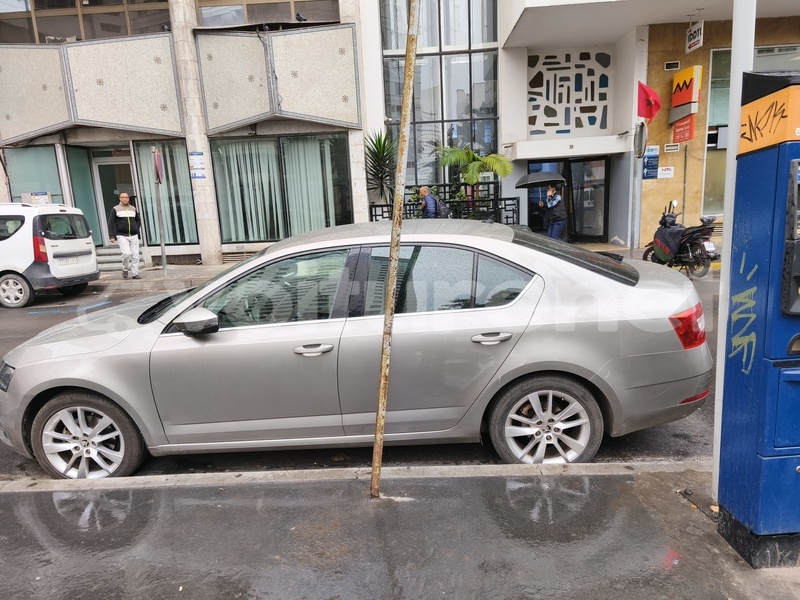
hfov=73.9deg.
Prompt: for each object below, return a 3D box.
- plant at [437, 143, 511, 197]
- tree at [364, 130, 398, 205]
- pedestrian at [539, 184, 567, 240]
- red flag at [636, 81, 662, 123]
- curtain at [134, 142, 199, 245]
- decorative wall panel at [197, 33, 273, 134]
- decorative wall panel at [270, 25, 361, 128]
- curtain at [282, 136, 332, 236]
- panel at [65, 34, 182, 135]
[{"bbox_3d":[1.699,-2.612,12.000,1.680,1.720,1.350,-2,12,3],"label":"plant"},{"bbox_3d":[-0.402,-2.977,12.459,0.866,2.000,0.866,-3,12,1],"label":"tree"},{"bbox_3d":[3.255,-1.633,11.301,0.500,1.640,0.550,-6,12,-15],"label":"pedestrian"},{"bbox_3d":[4.670,-3.708,9.928,0.480,0.780,0.220,-4,12,-5],"label":"red flag"},{"bbox_3d":[-5.454,-2.493,12.454,1.185,2.374,0.150,-3,12,1],"label":"curtain"},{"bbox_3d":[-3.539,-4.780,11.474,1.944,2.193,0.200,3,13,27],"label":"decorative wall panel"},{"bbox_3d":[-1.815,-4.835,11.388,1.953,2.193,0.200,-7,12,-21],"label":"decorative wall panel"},{"bbox_3d":[-2.136,-2.600,12.401,0.990,2.314,0.150,-3,12,1],"label":"curtain"},{"bbox_3d":[-5.939,-4.639,11.525,2.202,2.155,0.200,-6,12,-16],"label":"panel"}]

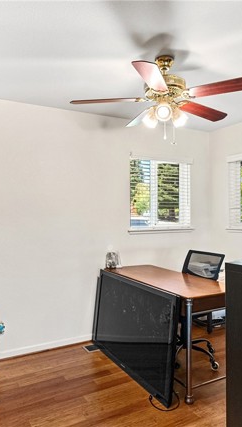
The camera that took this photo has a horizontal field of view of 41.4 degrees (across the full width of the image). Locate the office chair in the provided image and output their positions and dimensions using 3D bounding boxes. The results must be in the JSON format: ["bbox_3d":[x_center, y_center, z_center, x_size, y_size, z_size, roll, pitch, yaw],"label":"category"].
[{"bbox_3d":[0.660,0.882,3.087,0.680,0.960,0.620,0,0,-37],"label":"office chair"}]

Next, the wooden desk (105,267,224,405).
[{"bbox_3d":[0.400,0.983,2.990,0.600,0.762,1.380,0,0,-29],"label":"wooden desk"}]

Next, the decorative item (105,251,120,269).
[{"bbox_3d":[-0.089,0.513,3.441,0.125,0.175,0.125,0,0,-29],"label":"decorative item"}]

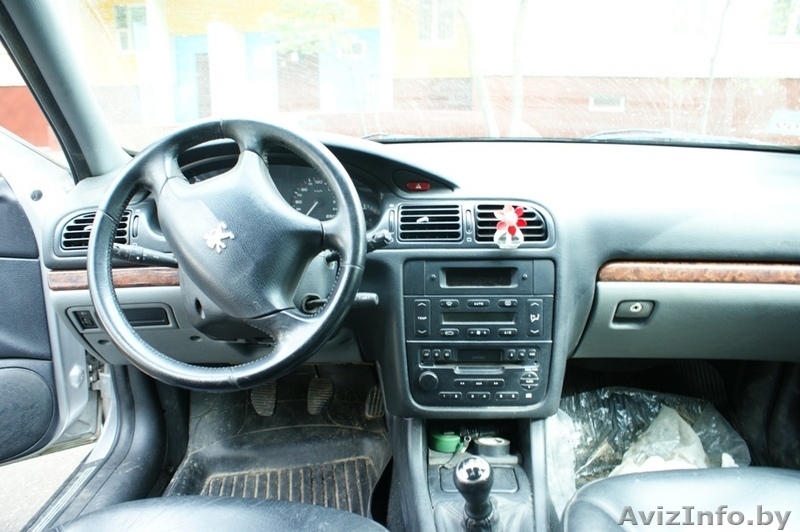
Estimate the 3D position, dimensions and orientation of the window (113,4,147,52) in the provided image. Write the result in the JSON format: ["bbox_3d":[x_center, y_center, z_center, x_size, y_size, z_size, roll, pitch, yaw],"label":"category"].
[{"bbox_3d":[-8.811,-7.765,19.600,1.150,1.500,0.120,-1,14,-3],"label":"window"}]

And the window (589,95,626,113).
[{"bbox_3d":[7.026,-5.503,20.300,1.280,0.600,0.120,-1,14,-3],"label":"window"}]

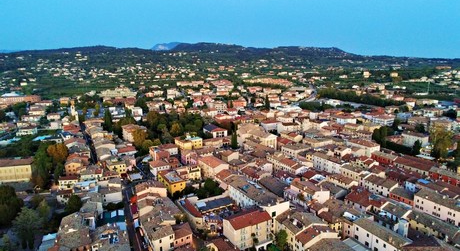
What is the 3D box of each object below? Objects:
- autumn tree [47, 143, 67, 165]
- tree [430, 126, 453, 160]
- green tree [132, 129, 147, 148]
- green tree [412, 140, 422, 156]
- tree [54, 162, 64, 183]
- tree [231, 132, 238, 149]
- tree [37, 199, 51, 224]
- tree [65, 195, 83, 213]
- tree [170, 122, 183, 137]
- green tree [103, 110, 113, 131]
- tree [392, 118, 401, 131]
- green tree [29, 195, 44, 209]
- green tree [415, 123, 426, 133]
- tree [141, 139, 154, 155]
[{"bbox_3d":[-120.510,21.550,204.290,12.500,16.500,12.500,0,12,0],"label":"autumn tree"},{"bbox_3d":[148.130,11.830,204.760,12.470,24.740,12.470,0,12,0],"label":"tree"},{"bbox_3d":[-74.670,13.000,241.670,11.500,16.000,11.500,0,12,0],"label":"green tree"},{"bbox_3d":[136.690,16.250,213.200,5.370,12.390,5.370,0,12,0],"label":"green tree"},{"bbox_3d":[-92.790,25.900,159.180,4.550,13.120,4.550,0,12,0],"label":"tree"},{"bbox_3d":[4.020,12.450,242.980,4.400,16.500,4.400,0,12,0],"label":"tree"},{"bbox_3d":[-84.330,39.820,132.250,5.400,13.000,5.400,0,12,0],"label":"tree"},{"bbox_3d":[-68.740,34.880,128.720,6.380,8.710,6.380,0,12,0],"label":"tree"},{"bbox_3d":[-48.000,3.810,261.260,10.980,13.970,10.980,0,12,0],"label":"tree"},{"bbox_3d":[-116.300,-4.690,278.810,7.770,22.270,7.770,0,12,0],"label":"green tree"},{"bbox_3d":[164.190,-0.470,287.960,7.160,14.000,7.160,0,12,0],"label":"tree"},{"bbox_3d":[-95.230,39.150,144.030,6.600,9.200,6.600,0,12,0],"label":"green tree"},{"bbox_3d":[180.330,3.320,276.870,8.680,11.480,8.680,0,12,0],"label":"green tree"},{"bbox_3d":[-59.540,15.840,210.510,9.340,11.640,9.340,0,12,0],"label":"tree"}]

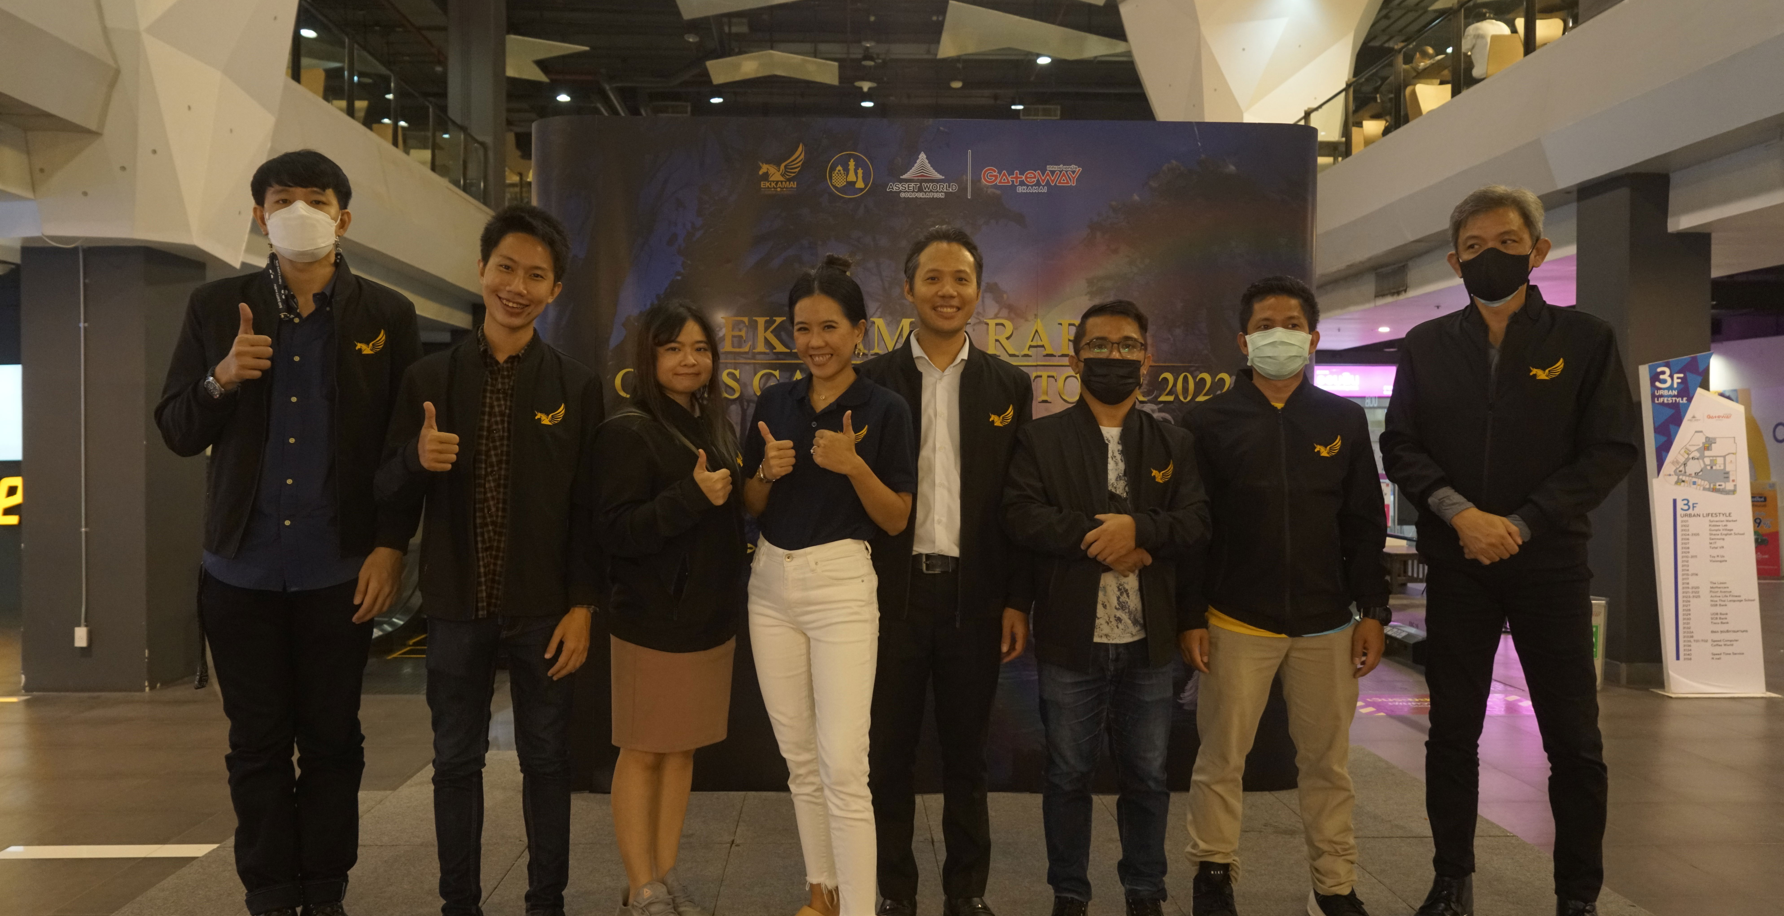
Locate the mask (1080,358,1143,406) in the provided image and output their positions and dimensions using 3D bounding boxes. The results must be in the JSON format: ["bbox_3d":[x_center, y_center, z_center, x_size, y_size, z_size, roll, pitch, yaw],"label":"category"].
[{"bbox_3d":[0.520,-0.183,2.926,0.148,0.115,0.085,0,1,4],"label":"mask"}]

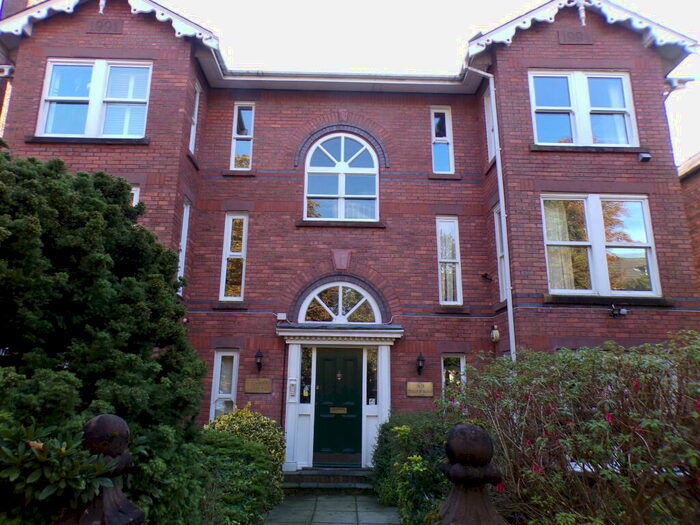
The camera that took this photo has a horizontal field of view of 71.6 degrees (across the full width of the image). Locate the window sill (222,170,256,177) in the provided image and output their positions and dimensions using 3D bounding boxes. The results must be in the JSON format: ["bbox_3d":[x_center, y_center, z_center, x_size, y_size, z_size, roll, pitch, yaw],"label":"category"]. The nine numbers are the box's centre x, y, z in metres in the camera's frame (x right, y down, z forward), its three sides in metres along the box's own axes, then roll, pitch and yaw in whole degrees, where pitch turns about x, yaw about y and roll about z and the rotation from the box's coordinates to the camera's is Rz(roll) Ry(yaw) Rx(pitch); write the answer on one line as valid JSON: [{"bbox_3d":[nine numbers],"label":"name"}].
[{"bbox_3d":[-2.209,-1.754,9.747,0.645,0.145,0.150,1,-14,-1],"label":"window sill"}]

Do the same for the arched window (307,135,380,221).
[{"bbox_3d":[-0.161,-1.727,9.858,1.515,1.927,0.100,1,-14,-1],"label":"arched window"}]

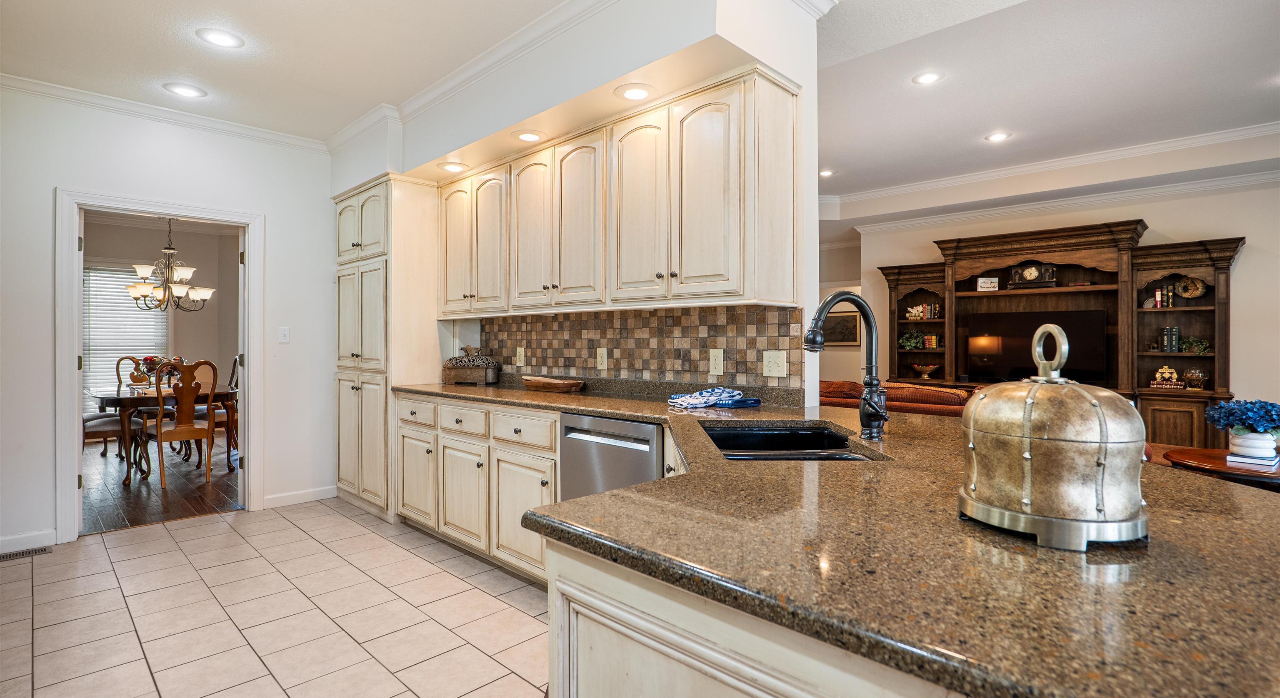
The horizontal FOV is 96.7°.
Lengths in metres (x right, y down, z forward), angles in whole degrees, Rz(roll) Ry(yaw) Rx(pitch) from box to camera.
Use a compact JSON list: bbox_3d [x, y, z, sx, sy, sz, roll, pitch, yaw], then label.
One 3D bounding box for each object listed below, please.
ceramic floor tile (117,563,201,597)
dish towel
[{"bbox_3d":[-2.432,1.175,2.884,0.298,0.010,0.298,0,0,45],"label":"ceramic floor tile"},{"bbox_3d":[0.298,0.214,2.551,0.290,0.080,0.180,0,0,-30],"label":"dish towel"}]

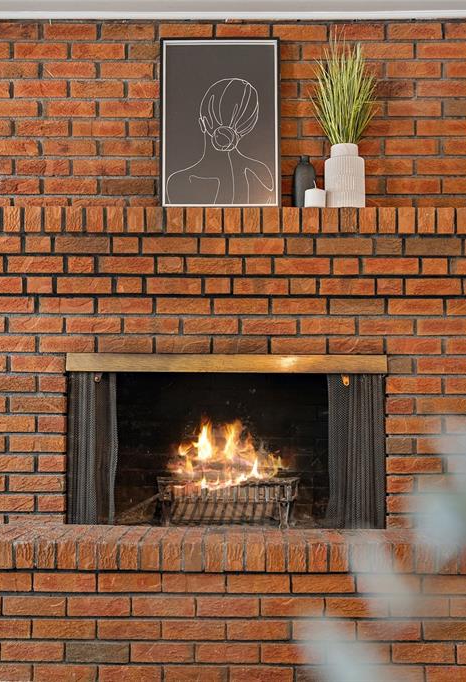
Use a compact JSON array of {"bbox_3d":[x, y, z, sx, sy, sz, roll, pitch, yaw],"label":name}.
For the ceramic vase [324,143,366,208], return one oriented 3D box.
[{"bbox_3d":[0.392,-0.570,2.780,0.139,0.216,0.139,0,0,0],"label":"ceramic vase"}]

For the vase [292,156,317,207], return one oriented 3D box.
[{"bbox_3d":[0.254,-0.554,2.800,0.074,0.183,0.074,0,0,0],"label":"vase"}]

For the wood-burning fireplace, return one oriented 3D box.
[{"bbox_3d":[-0.023,0.351,3.000,1.130,0.605,0.430,0,0,0],"label":"wood-burning fireplace"}]

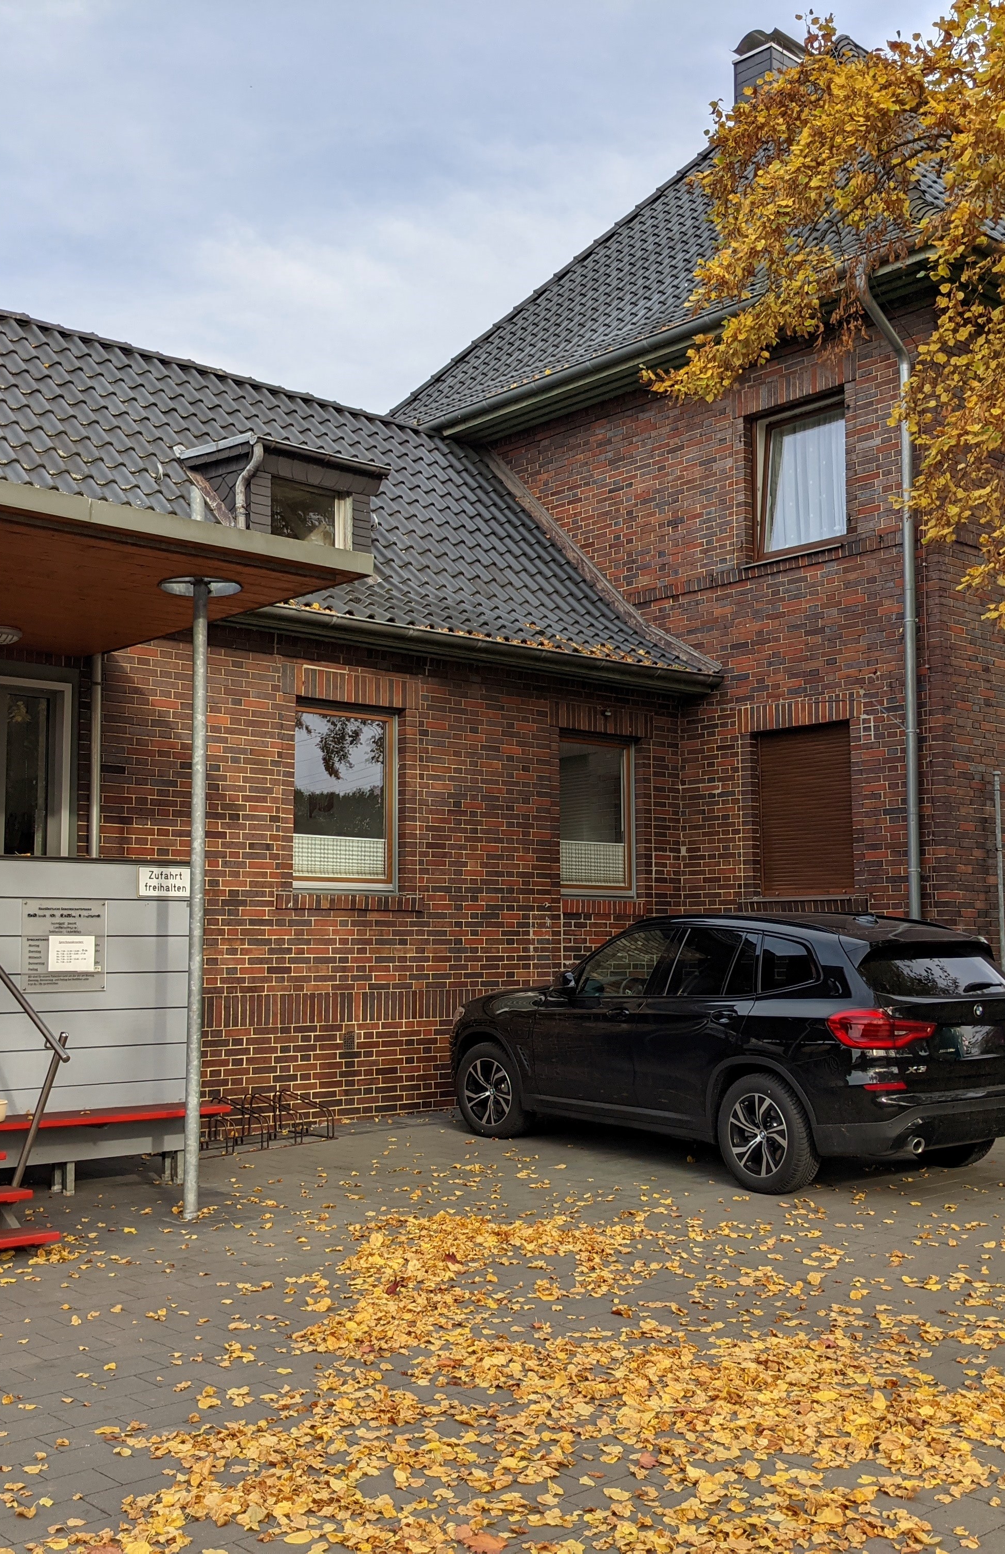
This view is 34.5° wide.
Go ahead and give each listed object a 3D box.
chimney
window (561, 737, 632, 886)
[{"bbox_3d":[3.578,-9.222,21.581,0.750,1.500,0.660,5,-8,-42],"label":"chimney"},{"bbox_3d":[0.892,0.414,15.905,1.140,1.550,0.130,5,-8,-42],"label":"window"}]

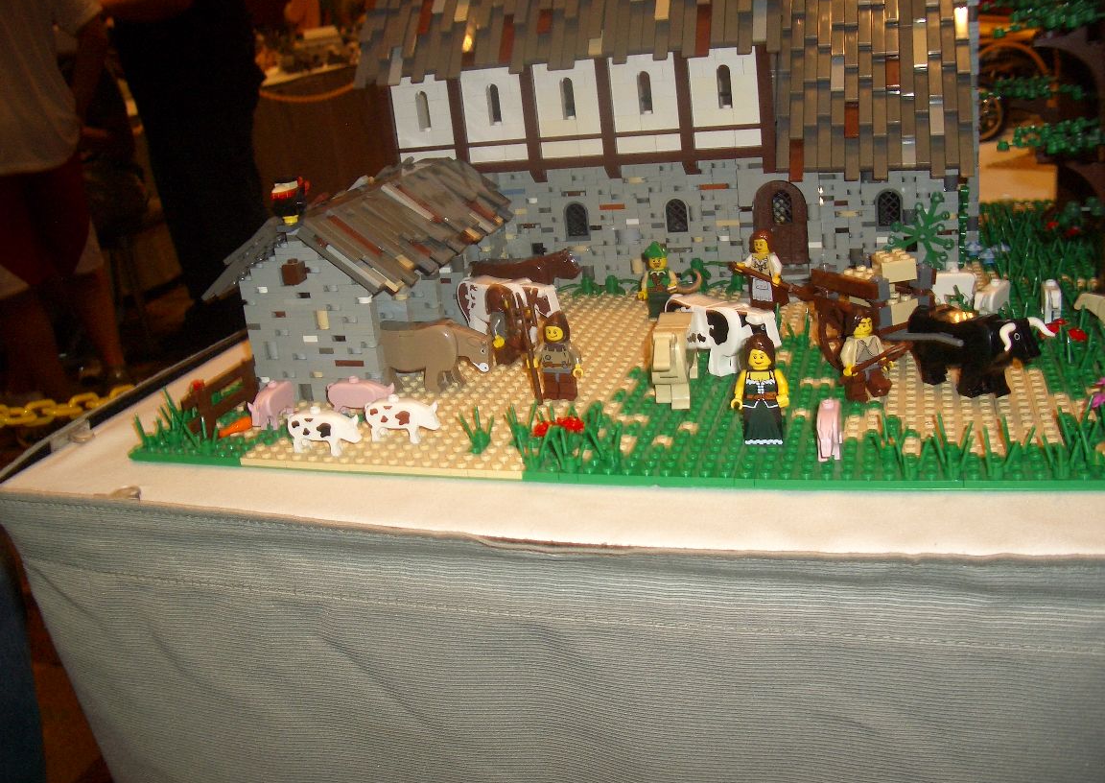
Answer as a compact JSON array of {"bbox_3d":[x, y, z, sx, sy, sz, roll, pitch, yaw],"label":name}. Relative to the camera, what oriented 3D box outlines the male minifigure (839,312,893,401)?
[{"bbox_3d":[0.138,-0.015,0.490,0.023,0.042,0.018,-12,21,-15],"label":"male minifigure"}]

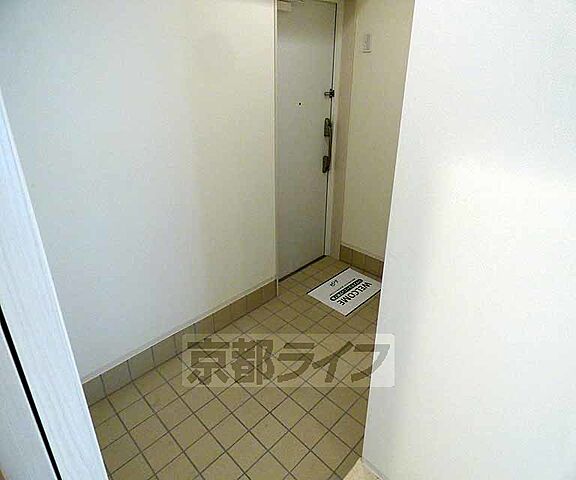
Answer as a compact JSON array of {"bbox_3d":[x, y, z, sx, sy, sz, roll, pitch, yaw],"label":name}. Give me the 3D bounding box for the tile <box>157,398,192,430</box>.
[{"bbox_3d":[-0.630,0.966,1.926,0.145,0.010,0.145,24,36,39],"label":"tile"}]

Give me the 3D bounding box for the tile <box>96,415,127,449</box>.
[{"bbox_3d":[-0.947,1.017,1.839,0.147,0.010,0.147,-25,36,-39],"label":"tile"}]

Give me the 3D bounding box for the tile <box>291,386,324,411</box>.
[{"bbox_3d":[0.114,0.916,2.021,0.146,0.012,0.146,24,36,39],"label":"tile"}]

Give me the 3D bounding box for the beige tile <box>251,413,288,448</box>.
[{"bbox_3d":[-0.100,1.012,1.832,0.145,0.010,0.145,24,36,39],"label":"beige tile"}]

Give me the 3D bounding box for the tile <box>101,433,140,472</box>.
[{"bbox_3d":[-0.842,1.068,1.742,0.146,0.010,0.146,24,36,39],"label":"tile"}]

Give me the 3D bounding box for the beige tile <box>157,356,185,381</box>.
[{"bbox_3d":[-0.735,0.823,2.209,0.146,0.012,0.146,24,36,39],"label":"beige tile"}]

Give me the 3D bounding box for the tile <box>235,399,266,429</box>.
[{"bbox_3d":[-0.205,0.964,1.928,0.147,0.010,0.147,-25,36,-39],"label":"tile"}]

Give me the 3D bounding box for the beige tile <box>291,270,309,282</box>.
[{"bbox_3d":[0.103,0.334,3.141,0.146,0.010,0.146,25,36,39],"label":"beige tile"}]

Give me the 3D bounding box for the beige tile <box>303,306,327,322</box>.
[{"bbox_3d":[0.223,0.572,2.679,0.147,0.010,0.147,-25,36,-39],"label":"beige tile"}]

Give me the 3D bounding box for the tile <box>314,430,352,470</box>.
[{"bbox_3d":[0.219,1.063,1.748,0.146,0.010,0.146,24,36,39],"label":"tile"}]

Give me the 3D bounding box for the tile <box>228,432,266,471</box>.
[{"bbox_3d":[-0.206,1.062,1.738,0.145,0.010,0.145,24,36,39],"label":"tile"}]

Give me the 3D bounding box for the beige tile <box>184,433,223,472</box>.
[{"bbox_3d":[-0.414,1.062,1.734,0.146,0.010,0.146,25,36,39],"label":"beige tile"}]

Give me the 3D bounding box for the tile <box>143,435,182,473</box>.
[{"bbox_3d":[-0.630,1.063,1.738,0.145,0.010,0.145,24,36,39],"label":"tile"}]

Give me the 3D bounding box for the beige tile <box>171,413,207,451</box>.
[{"bbox_3d":[-0.524,1.018,1.838,0.146,0.010,0.146,24,36,39],"label":"beige tile"}]

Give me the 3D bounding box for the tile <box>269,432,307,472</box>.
[{"bbox_3d":[0.007,1.060,1.738,0.147,0.010,0.147,-25,36,-39],"label":"tile"}]

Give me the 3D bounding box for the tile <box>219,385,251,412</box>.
[{"bbox_3d":[-0.310,0.918,2.021,0.146,0.012,0.146,24,36,39],"label":"tile"}]

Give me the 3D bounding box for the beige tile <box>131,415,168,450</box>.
[{"bbox_3d":[-0.730,1.014,1.826,0.146,0.010,0.146,25,36,39],"label":"beige tile"}]

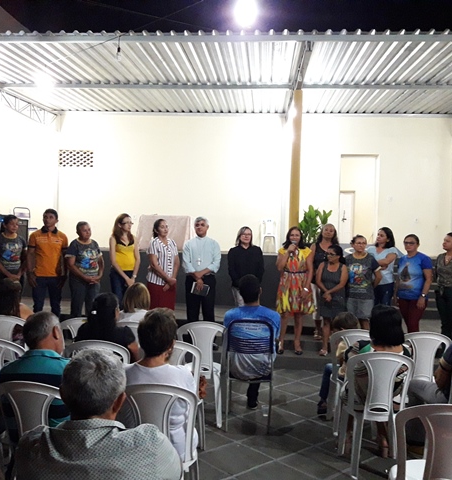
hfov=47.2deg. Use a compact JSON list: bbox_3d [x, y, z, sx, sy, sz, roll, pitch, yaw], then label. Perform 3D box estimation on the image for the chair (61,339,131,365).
[{"bbox_3d":[-0.860,1.116,3.750,0.440,0.870,0.510,1,0,2],"label":"chair"}]

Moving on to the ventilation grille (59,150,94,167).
[{"bbox_3d":[-3.691,-2.010,12.800,0.880,0.420,0.100,1,0,4],"label":"ventilation grille"}]

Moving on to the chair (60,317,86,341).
[{"bbox_3d":[-1.288,1.158,4.984,0.450,0.880,0.500,1,0,2],"label":"chair"}]

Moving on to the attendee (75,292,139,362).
[{"bbox_3d":[-0.865,0.960,3.950,0.470,1.180,0.750,2,0,6],"label":"attendee"}]

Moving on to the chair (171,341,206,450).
[{"bbox_3d":[-0.385,1.128,3.750,0.440,0.870,0.510,1,0,2],"label":"chair"}]

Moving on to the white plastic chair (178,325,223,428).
[{"bbox_3d":[-0.188,1.171,4.753,0.450,0.880,0.500,1,0,5],"label":"white plastic chair"}]

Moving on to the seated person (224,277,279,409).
[{"bbox_3d":[0.235,0.937,4.680,0.490,1.280,0.800,1,0,2],"label":"seated person"}]

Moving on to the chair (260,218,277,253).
[{"bbox_3d":[1.135,-0.091,13.450,0.450,0.880,0.500,1,0,0],"label":"chair"}]

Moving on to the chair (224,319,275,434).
[{"bbox_3d":[0.216,1.157,4.533,0.410,0.920,0.480,1,0,6],"label":"chair"}]

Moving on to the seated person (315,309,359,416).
[{"bbox_3d":[1.010,1.107,4.600,0.400,0.980,0.620,1,0,-10],"label":"seated person"}]

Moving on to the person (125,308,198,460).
[{"bbox_3d":[-0.310,0.986,3.042,0.480,1.260,0.750,1,0,6],"label":"person"}]

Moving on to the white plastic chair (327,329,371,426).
[{"bbox_3d":[1.101,1.187,4.564,0.450,0.880,0.500,1,0,4],"label":"white plastic chair"}]

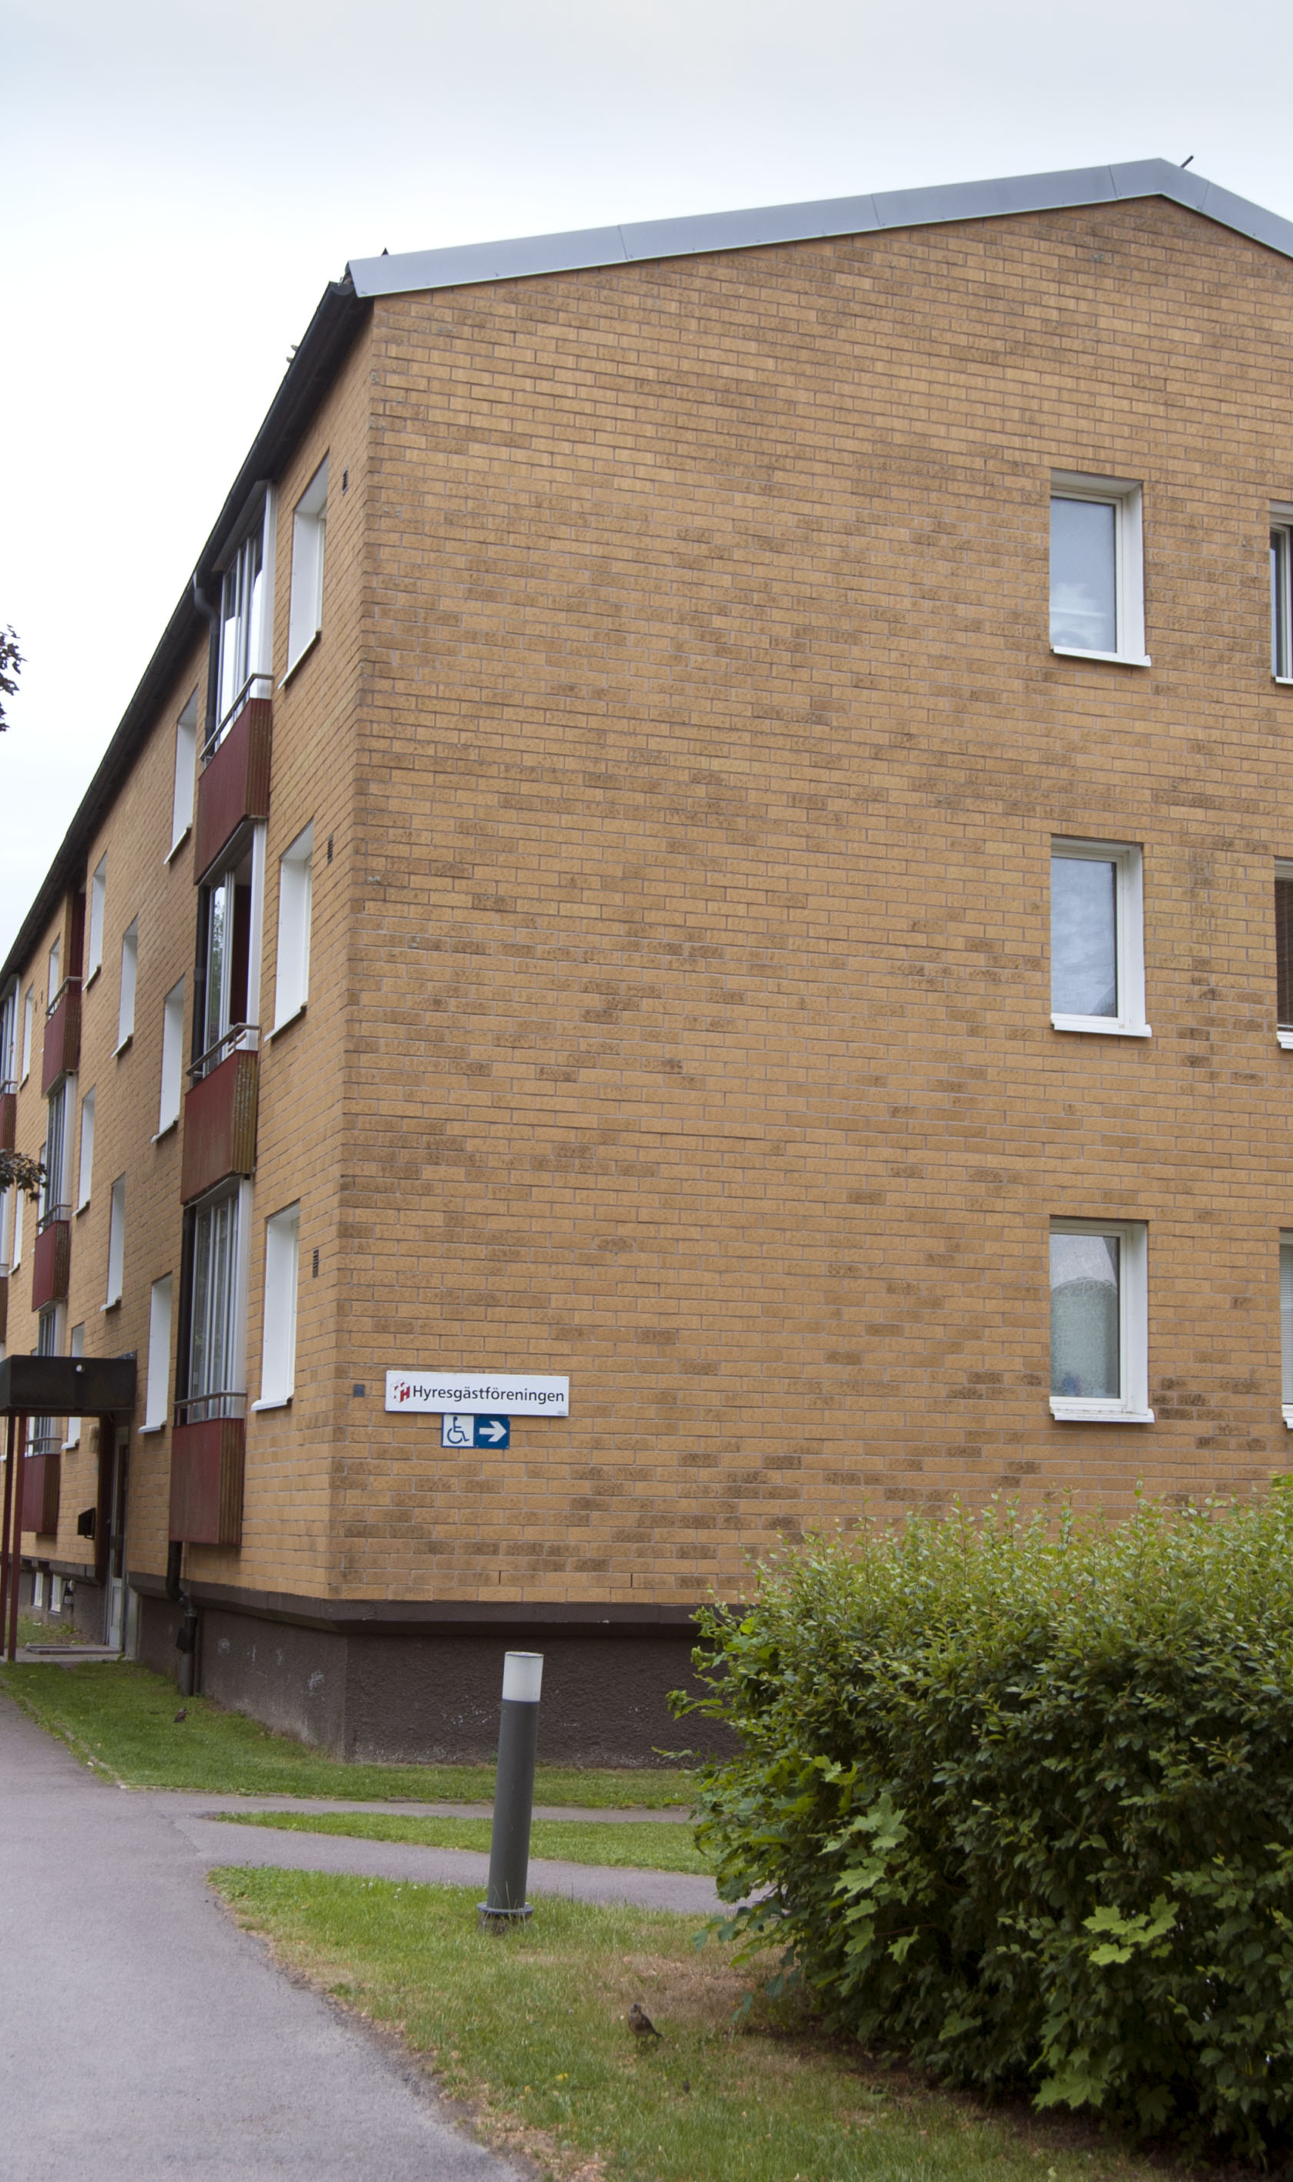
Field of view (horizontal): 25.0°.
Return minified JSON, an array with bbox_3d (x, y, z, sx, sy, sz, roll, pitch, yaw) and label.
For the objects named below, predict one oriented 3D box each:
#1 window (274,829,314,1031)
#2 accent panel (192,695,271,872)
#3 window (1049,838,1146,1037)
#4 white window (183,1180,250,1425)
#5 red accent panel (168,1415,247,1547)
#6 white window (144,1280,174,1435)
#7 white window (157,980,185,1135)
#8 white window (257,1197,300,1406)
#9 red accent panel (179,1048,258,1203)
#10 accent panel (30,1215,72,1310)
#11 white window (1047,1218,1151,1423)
[{"bbox_3d":[-2.449,-1.129,20.880,0.200,1.370,1.252,4,-9,-17],"label":"window"},{"bbox_3d":[-3.286,-2.358,23.333,0.180,0.923,2.416,4,-9,-17],"label":"accent panel"},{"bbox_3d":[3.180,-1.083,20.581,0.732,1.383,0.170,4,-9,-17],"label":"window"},{"bbox_3d":[-3.402,1.734,23.060,0.140,1.800,2.530,4,-9,-17],"label":"white window"},{"bbox_3d":[-3.456,3.079,22.832,0.165,0.930,2.590,4,-9,-17],"label":"red accent panel"},{"bbox_3d":[-4.363,2.392,26.460,0.170,1.362,1.310,4,-9,-17],"label":"white window"},{"bbox_3d":[-4.311,-0.286,26.875,0.170,1.342,1.310,4,-9,-17],"label":"white window"},{"bbox_3d":[-2.532,1.535,20.589,0.170,1.392,1.330,4,-9,-17],"label":"white window"},{"bbox_3d":[-3.338,0.339,22.913,0.180,0.923,2.416,4,-9,-17],"label":"red accent panel"},{"bbox_3d":[-7.083,2.112,34.761,0.180,0.923,2.300,4,-9,-17],"label":"accent panel"},{"bbox_3d":[3.135,1.578,20.210,0.754,1.367,0.200,4,-9,-17],"label":"white window"}]

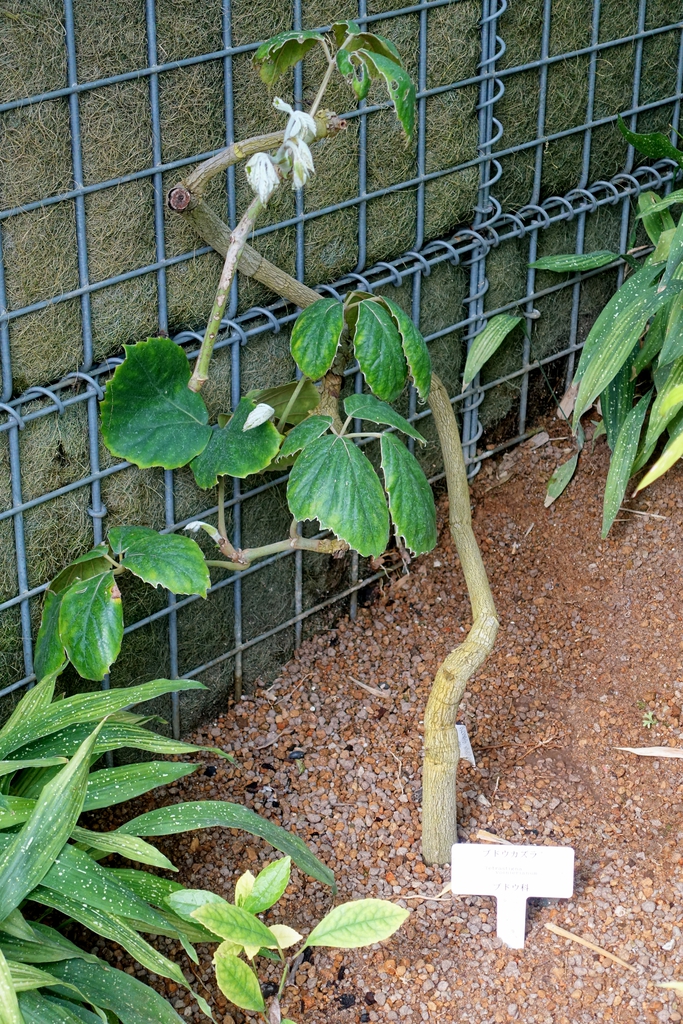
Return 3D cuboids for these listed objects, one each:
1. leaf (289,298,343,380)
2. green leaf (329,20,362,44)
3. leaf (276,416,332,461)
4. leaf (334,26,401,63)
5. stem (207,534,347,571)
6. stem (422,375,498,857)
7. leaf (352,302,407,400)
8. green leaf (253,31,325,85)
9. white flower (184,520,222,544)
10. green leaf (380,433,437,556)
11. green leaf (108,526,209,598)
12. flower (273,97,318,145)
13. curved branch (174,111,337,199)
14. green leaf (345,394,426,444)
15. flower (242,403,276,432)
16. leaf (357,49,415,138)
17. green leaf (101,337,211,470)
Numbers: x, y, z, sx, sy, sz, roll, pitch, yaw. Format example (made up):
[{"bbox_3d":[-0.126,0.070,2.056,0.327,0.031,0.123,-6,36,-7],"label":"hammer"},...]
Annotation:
[{"bbox_3d":[-0.022,-0.161,1.730,0.046,0.076,0.030,15,12,14],"label":"leaf"},{"bbox_3d":[0.004,-0.430,1.660,0.032,0.024,0.035,0,28,0],"label":"green leaf"},{"bbox_3d":[-0.031,-0.062,1.570,0.066,0.022,0.042,-31,18,21],"label":"leaf"},{"bbox_3d":[0.022,-0.397,1.570,0.055,0.030,0.042,-8,28,-15],"label":"leaf"},{"bbox_3d":[-0.065,0.041,1.850,0.138,0.036,0.035,0,28,0],"label":"stem"},{"bbox_3d":[0.114,0.122,1.883,0.080,0.520,0.100,0,28,0],"label":"stem"},{"bbox_3d":[0.033,-0.138,1.590,0.042,0.086,0.030,-16,0,-9],"label":"leaf"},{"bbox_3d":[-0.044,-0.376,1.530,0.057,0.038,0.042,22,18,12],"label":"green leaf"},{"bbox_3d":[-0.135,0.020,1.810,0.036,0.021,0.018,0,28,0],"label":"white flower"},{"bbox_3d":[0.064,-0.017,1.770,0.050,0.112,0.035,-16,14,-16],"label":"green leaf"},{"bbox_3d":[-0.178,0.049,1.800,0.097,0.066,0.035,6,-12,2],"label":"green leaf"},{"bbox_3d":[-0.042,-0.351,1.660,0.038,0.042,0.030,0,28,0],"label":"flower"},{"bbox_3d":[-0.071,-0.301,1.558,0.142,0.058,0.035,-5,28,-11],"label":"curved branch"},{"bbox_3d":[0.037,-0.082,1.610,0.086,0.026,0.052,21,18,-25],"label":"green leaf"},{"bbox_3d":[-0.078,-0.089,1.730,0.029,0.025,0.020,0,28,0],"label":"flower"},{"bbox_3d":[0.036,-0.344,1.520,0.034,0.074,0.034,-23,-3,-34],"label":"leaf"},{"bbox_3d":[-0.158,-0.090,1.550,0.108,0.095,0.028,37,0,25],"label":"green leaf"}]

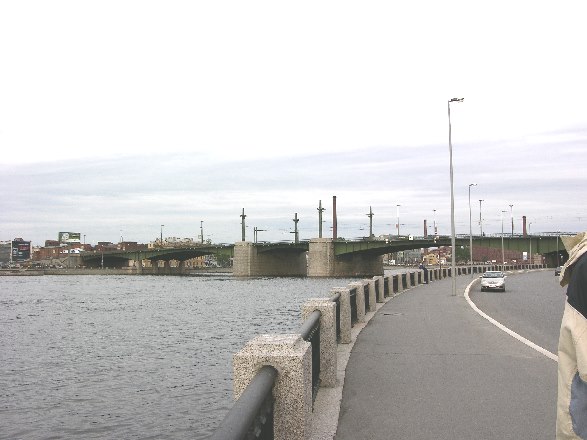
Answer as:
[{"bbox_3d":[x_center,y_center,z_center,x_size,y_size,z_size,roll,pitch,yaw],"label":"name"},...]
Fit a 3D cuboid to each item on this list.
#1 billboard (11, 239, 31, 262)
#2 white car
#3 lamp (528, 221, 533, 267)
[{"bbox_3d":[-121.514,14.067,265.000,8.300,10.000,0.500,2,-5,-30],"label":"billboard"},{"bbox_3d":[14.542,4.423,43.071,1.740,1.460,4.200,-2,-5,21],"label":"white car"},{"bbox_3d":[51.361,5.599,127.901,1.000,10.000,0.350,-3,-5,30],"label":"lamp"}]

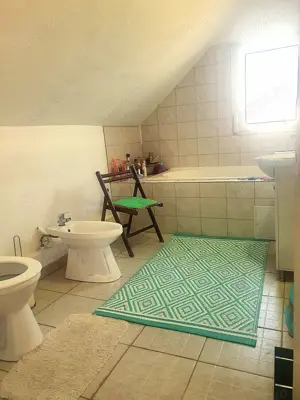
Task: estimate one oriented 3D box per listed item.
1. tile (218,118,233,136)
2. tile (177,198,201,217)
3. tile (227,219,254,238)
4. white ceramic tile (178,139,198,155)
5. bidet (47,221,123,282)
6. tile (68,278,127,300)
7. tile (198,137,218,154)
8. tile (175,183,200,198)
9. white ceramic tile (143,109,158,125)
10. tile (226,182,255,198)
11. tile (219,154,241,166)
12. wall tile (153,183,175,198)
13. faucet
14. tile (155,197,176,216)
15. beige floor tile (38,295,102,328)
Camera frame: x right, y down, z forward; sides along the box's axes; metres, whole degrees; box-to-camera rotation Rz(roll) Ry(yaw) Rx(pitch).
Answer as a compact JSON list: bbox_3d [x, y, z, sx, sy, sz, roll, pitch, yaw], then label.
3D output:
[{"bbox_3d":[0.880,-0.860,3.529,0.170,0.200,0.010,1,12,24],"label":"tile"},{"bbox_3d":[0.382,0.072,3.005,0.250,0.202,0.010,1,13,23],"label":"tile"},{"bbox_3d":[0.854,0.272,2.837,0.248,0.190,0.010,1,12,24],"label":"tile"},{"bbox_3d":[0.472,-0.656,3.720,0.250,0.201,0.010,1,13,24],"label":"white ceramic tile"},{"bbox_3d":[-0.456,0.378,2.258,0.590,0.380,0.350,1,12,24],"label":"bidet"},{"bbox_3d":[-0.346,0.599,2.095,0.330,0.010,0.330,1,12,24],"label":"tile"},{"bbox_3d":[0.696,-0.653,3.610,0.249,0.202,0.010,1,11,24],"label":"tile"},{"bbox_3d":[0.373,-0.099,2.996,0.254,0.146,0.010,1,11,24],"label":"tile"},{"bbox_3d":[-0.014,-1.055,3.843,0.251,0.196,0.010,1,11,24],"label":"white ceramic tile"},{"bbox_3d":[0.836,-0.092,2.789,0.254,0.146,0.010,1,11,24],"label":"tile"},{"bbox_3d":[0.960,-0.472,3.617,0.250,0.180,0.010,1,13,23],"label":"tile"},{"bbox_3d":[0.141,-0.102,3.100,0.254,0.146,0.010,1,11,24],"label":"wall tile"},{"bbox_3d":[-0.665,0.147,2.338,0.122,0.103,0.048,1,13,23],"label":"faucet"},{"bbox_3d":[0.155,0.071,3.108,0.248,0.200,0.010,1,12,24],"label":"tile"},{"bbox_3d":[-0.480,0.664,1.799,0.330,0.010,0.330,1,12,24],"label":"beige floor tile"}]

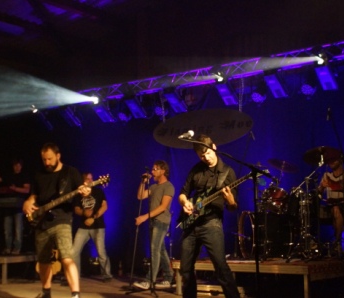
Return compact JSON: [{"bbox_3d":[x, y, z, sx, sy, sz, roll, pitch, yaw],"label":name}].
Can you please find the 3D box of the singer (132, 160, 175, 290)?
[{"bbox_3d":[-0.255,1.053,8.900,0.550,1.740,0.500,2,-8,-17],"label":"singer"}]

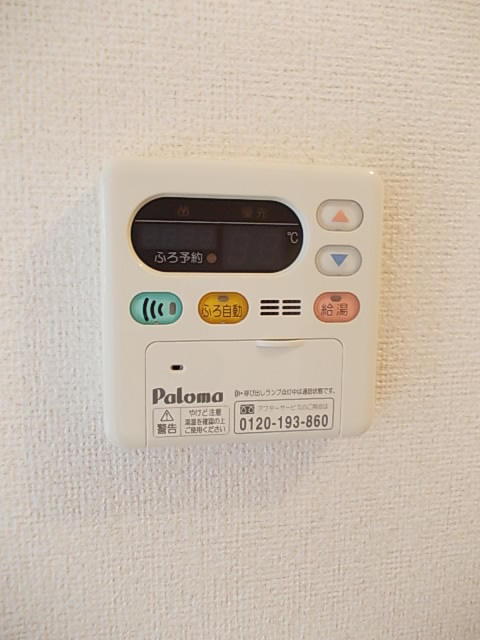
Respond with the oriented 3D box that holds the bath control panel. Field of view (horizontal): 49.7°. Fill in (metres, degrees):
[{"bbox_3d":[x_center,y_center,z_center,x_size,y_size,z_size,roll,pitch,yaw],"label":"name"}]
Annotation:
[{"bbox_3d":[0.003,-0.005,0.220,0.120,0.120,0.020,-1,6,-10],"label":"bath control panel"}]

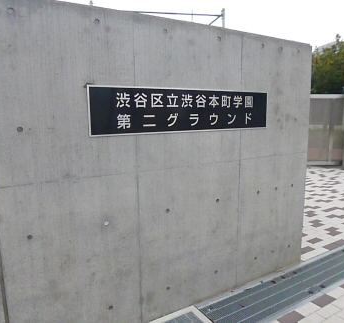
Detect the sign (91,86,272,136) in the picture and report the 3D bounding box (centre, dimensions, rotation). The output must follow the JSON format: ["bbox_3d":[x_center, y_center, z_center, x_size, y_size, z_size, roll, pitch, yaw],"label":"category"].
[{"bbox_3d":[0.154,-0.363,2.134,1.490,0.295,0.025,-6,10,-30],"label":"sign"}]

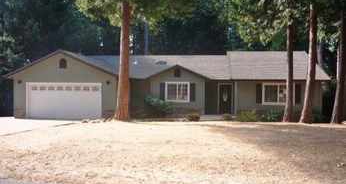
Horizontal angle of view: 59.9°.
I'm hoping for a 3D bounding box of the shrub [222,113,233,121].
[{"bbox_3d":[3.362,1.550,18.600,0.650,0.460,0.600,1,1,7],"label":"shrub"}]

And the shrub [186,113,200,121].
[{"bbox_3d":[1.273,1.550,18.500,0.880,0.510,0.850,1,1,7],"label":"shrub"}]

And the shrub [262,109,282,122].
[{"bbox_3d":[6.131,1.456,18.400,1.200,0.830,1.100,1,1,7],"label":"shrub"}]

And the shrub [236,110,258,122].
[{"bbox_3d":[4.568,1.502,18.400,1.250,0.740,1.100,1,1,7],"label":"shrub"}]

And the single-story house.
[{"bbox_3d":[0.125,-0.770,23.733,20.230,4.890,12.300,1,1,7],"label":"single-story house"}]

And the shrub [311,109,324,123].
[{"bbox_3d":[8.781,1.473,18.300,0.870,0.810,0.950,1,1,7],"label":"shrub"}]

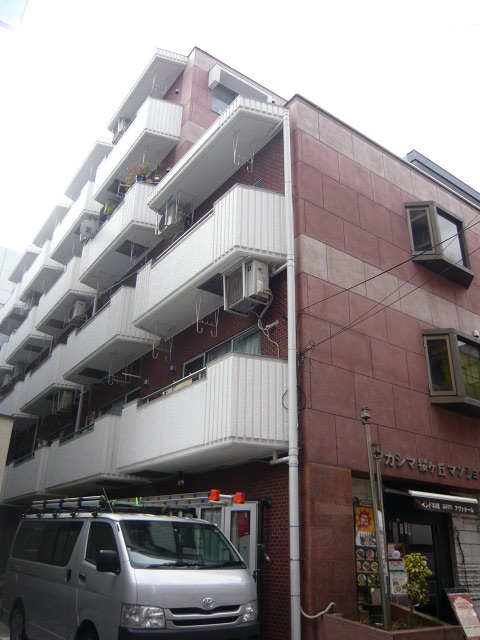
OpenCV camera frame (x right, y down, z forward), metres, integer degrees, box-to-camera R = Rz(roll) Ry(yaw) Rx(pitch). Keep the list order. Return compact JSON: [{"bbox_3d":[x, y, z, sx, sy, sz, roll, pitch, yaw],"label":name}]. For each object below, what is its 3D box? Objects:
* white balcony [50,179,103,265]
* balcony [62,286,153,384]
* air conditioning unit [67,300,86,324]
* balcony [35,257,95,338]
[{"bbox_3d":[-5.998,-3.535,19.637,0.958,1.287,4.178,18,-30,-31],"label":"white balcony"},{"bbox_3d":[-3.454,0.564,13.636,0.958,1.287,4.215,18,-30,-31],"label":"balcony"},{"bbox_3d":[-5.326,-0.201,16.963,0.285,0.559,0.684,18,-30,-31],"label":"air conditioning unit"},{"bbox_3d":[-5.490,-0.727,16.691,0.874,1.307,3.990,18,-30,-31],"label":"balcony"}]

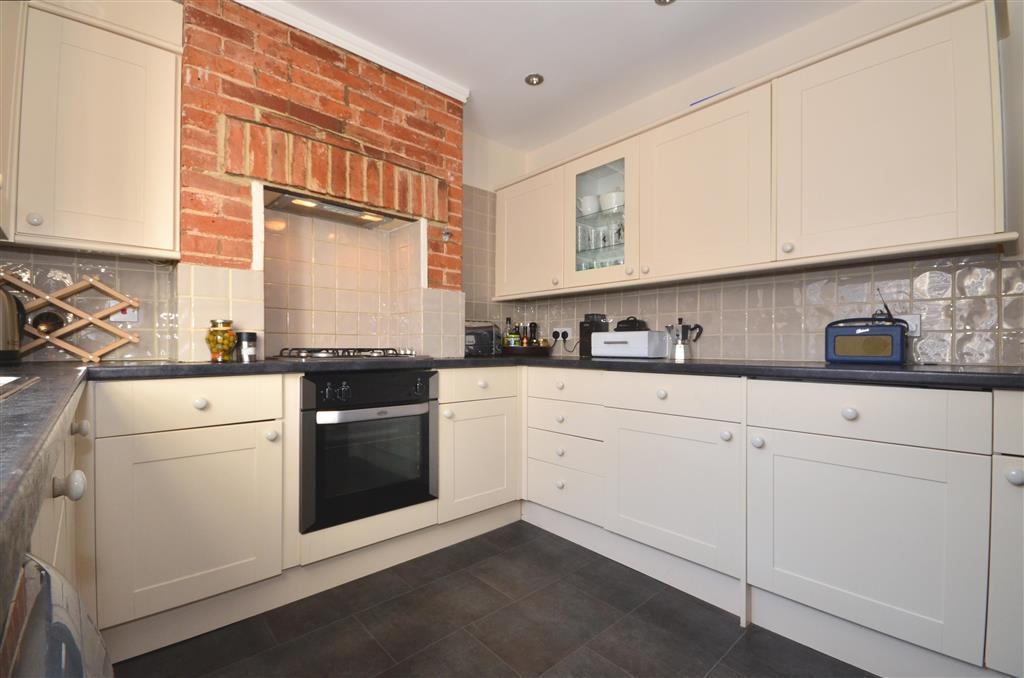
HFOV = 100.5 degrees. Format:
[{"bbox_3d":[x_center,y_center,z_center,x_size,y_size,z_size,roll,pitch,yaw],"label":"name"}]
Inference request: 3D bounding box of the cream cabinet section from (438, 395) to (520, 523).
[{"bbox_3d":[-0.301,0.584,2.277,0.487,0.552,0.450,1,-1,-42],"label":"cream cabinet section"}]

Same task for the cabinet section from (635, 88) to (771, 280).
[{"bbox_3d":[0.938,-0.653,1.976,0.320,0.721,0.600,1,-1,-42],"label":"cabinet section"}]

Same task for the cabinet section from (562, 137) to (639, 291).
[{"bbox_3d":[0.577,-0.652,2.379,0.320,0.721,0.495,1,-1,-42],"label":"cabinet section"}]

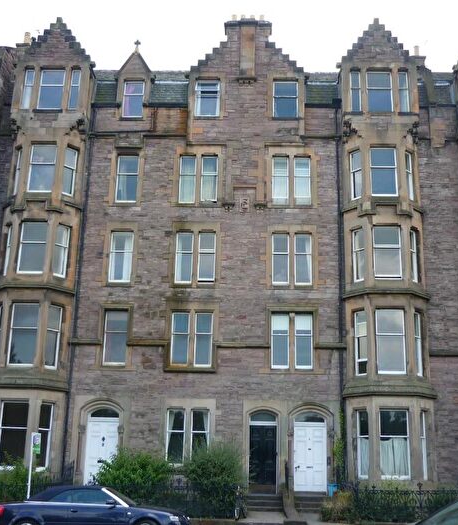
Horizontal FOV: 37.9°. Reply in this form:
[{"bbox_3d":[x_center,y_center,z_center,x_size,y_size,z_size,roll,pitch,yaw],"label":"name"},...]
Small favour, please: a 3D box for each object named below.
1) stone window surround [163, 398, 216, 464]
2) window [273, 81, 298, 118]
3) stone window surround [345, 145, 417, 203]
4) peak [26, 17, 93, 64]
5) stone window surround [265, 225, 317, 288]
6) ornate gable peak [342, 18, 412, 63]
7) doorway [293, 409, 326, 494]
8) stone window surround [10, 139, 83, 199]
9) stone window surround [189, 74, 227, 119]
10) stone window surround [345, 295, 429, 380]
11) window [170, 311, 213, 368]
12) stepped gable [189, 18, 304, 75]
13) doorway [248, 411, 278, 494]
[{"bbox_3d":[-1.436,6.202,24.537,1.803,2.301,0.300,1,-16,2],"label":"stone window surround"},{"bbox_3d":[2.402,-6.851,28.131,1.052,1.781,0.120,1,-16,2],"label":"window"},{"bbox_3d":[6.109,-3.507,26.341,2.802,1.974,1.100,1,-16,2],"label":"stone window surround"},{"bbox_3d":[-7.634,-9.966,30.453,3.243,2.484,0.600,1,-16,2],"label":"peak"},{"bbox_3d":[2.551,-0.209,27.152,2.061,2.721,0.300,1,-16,1],"label":"stone window surround"},{"bbox_3d":[6.294,-9.492,28.901,2.863,2.172,0.450,1,-16,1],"label":"ornate gable peak"},{"bbox_3d":[2.958,7.061,24.189,1.182,2.383,0.100,1,-16,2],"label":"doorway"},{"bbox_3d":[-7.666,-3.707,27.741,3.091,2.698,0.970,1,-16,1],"label":"stone window surround"},{"bbox_3d":[-0.912,-7.182,29.181,1.611,2.165,0.300,1,-16,1],"label":"stone window surround"},{"bbox_3d":[6.163,2.918,25.655,3.180,3.235,0.970,1,-16,1],"label":"stone window surround"},{"bbox_3d":[-1.420,2.936,25.512,1.580,2.155,0.300,1,-16,2],"label":"window"},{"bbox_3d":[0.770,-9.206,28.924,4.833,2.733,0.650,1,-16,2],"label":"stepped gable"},{"bbox_3d":[1.290,7.147,25.164,1.078,3.080,0.350,1,-16,1],"label":"doorway"}]

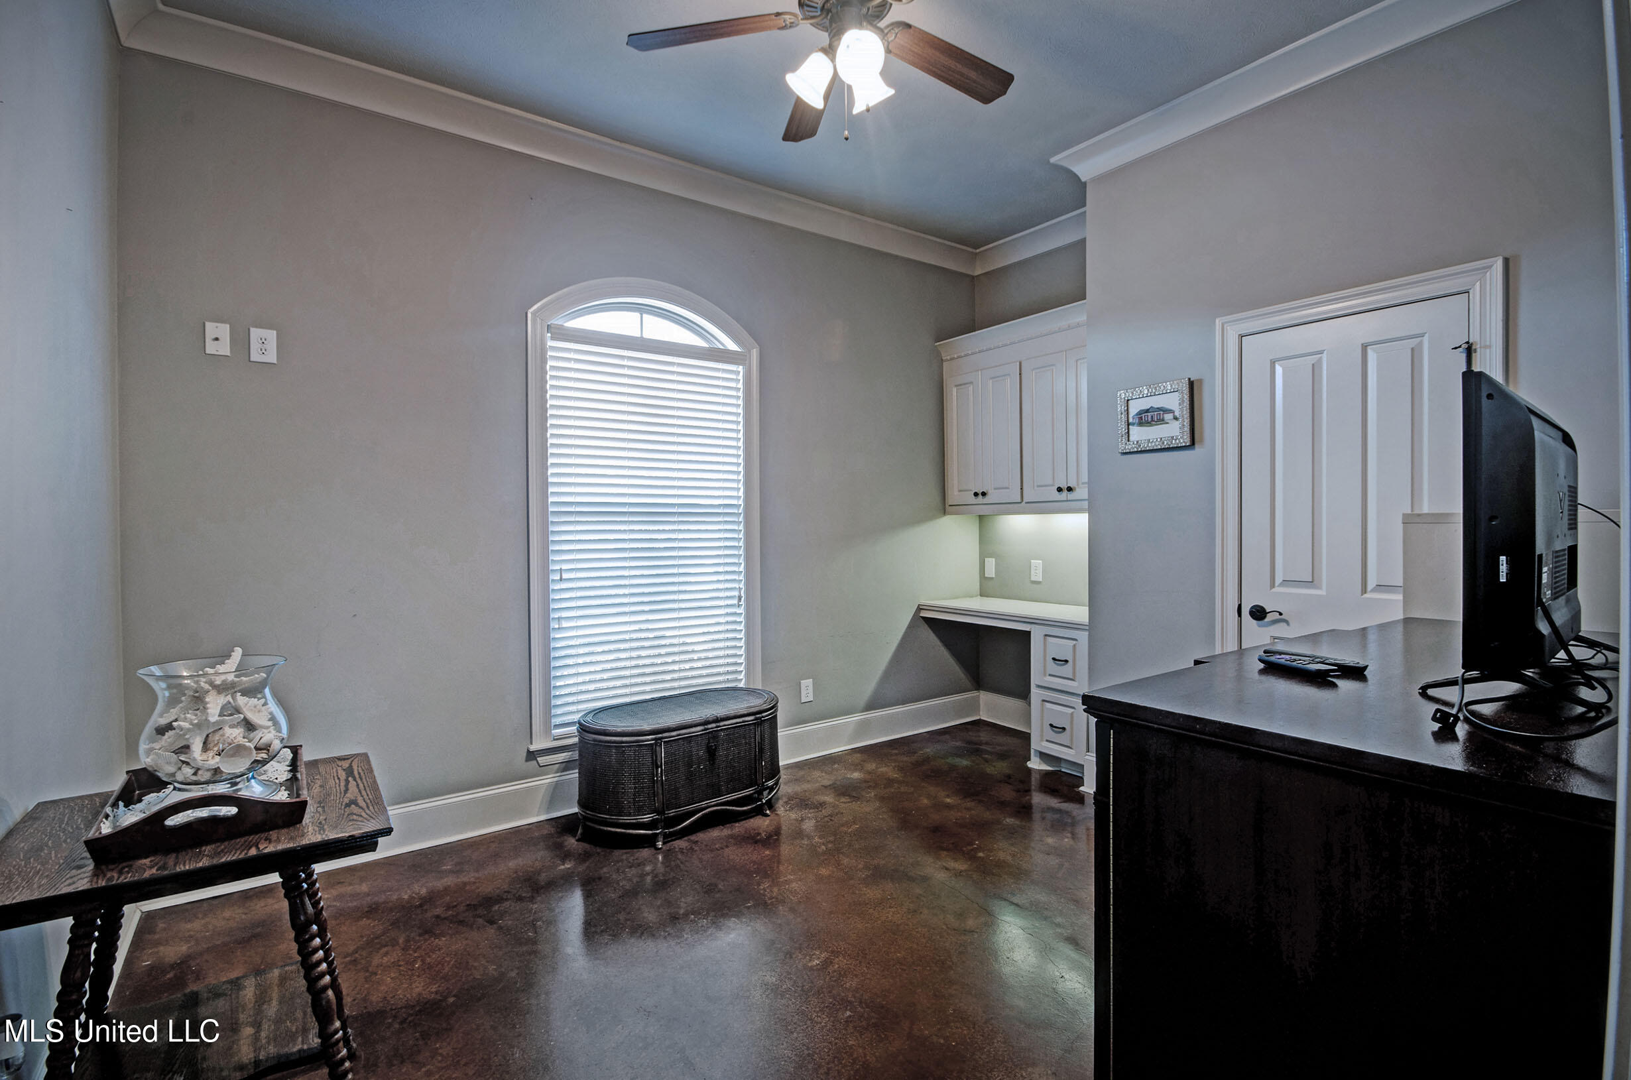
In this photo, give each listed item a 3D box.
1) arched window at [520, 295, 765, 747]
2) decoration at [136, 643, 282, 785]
[{"bbox_3d":[-0.757,-0.152,3.173,1.100,2.050,0.130,-1,1,-33],"label":"arched window"},{"bbox_3d":[-1.199,0.359,1.360,0.205,0.250,0.205,-1,1,-33],"label":"decoration"}]

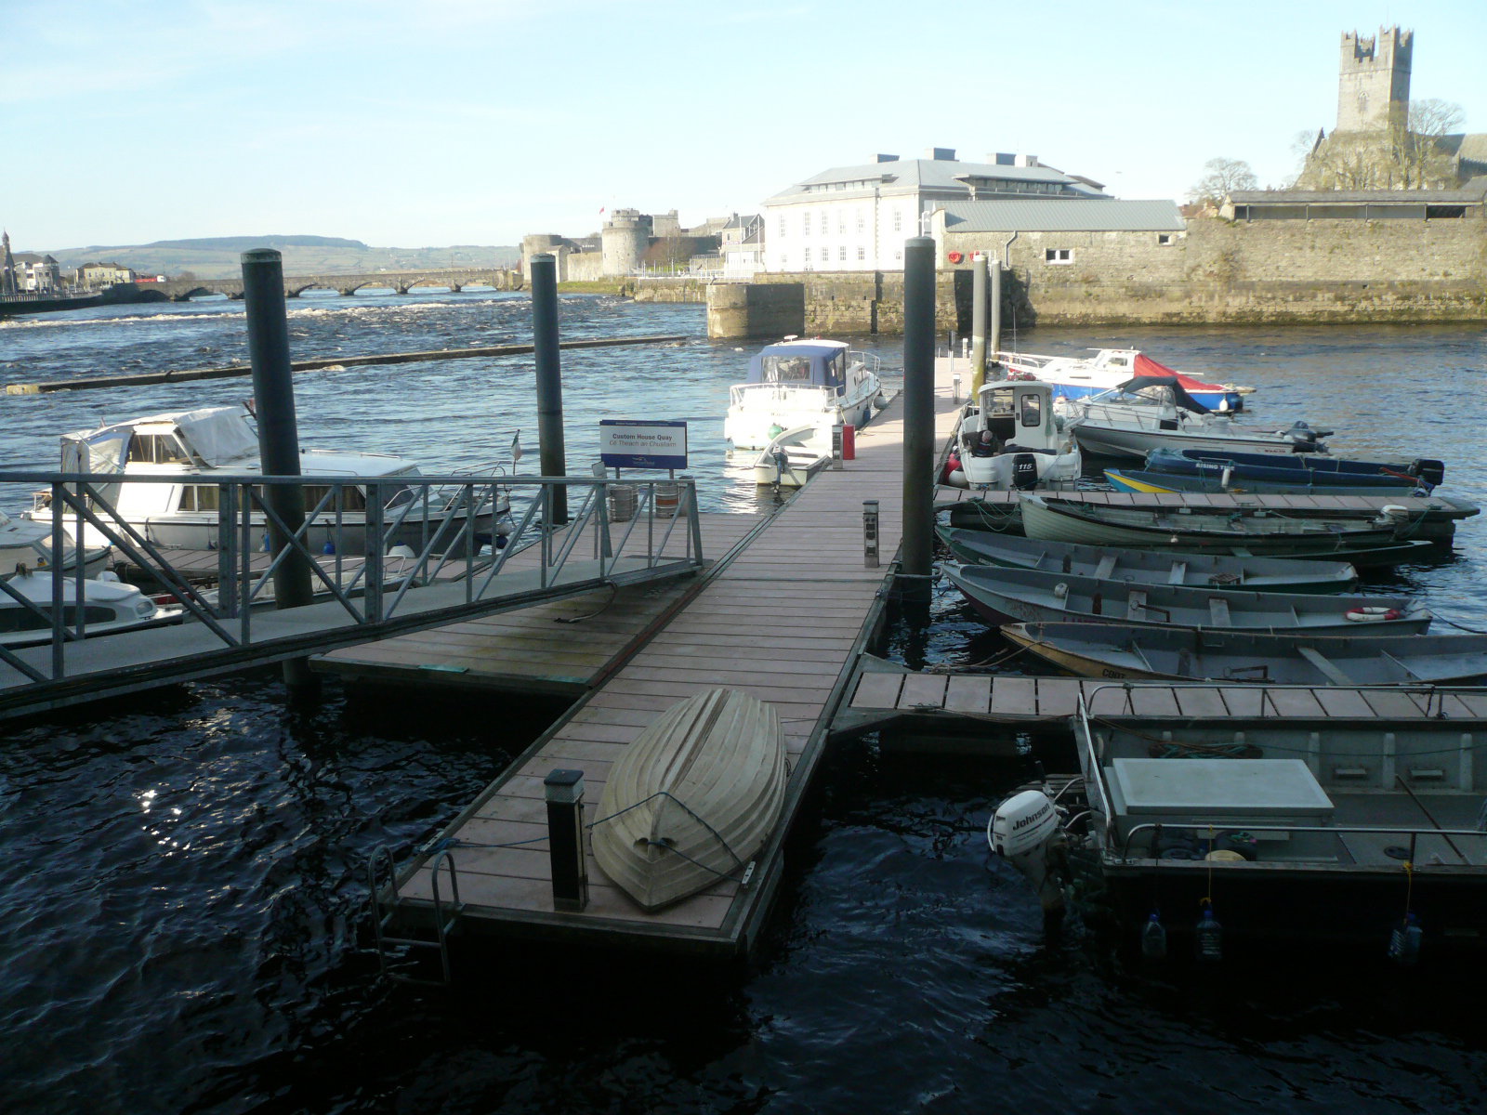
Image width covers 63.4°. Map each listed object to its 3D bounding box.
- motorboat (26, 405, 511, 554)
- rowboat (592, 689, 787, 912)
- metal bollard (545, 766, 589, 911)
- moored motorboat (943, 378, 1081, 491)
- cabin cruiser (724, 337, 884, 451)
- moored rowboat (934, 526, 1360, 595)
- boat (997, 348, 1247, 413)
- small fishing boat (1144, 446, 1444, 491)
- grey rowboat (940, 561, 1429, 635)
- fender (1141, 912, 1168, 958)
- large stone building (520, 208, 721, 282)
[{"bbox_3d":[-7.505,-1.078,19.782,7.900,2.850,2.700,1,13,12],"label":"motorboat"},{"bbox_3d":[-0.408,1.864,10.019,1.380,0.540,3.250,1,14,9],"label":"rowboat"},{"bbox_3d":[-1.260,2.002,8.515,0.230,1.000,0.230,2,14,13],"label":"metal bollard"},{"bbox_3d":[6.421,-2.903,27.833,2.450,2.600,6.100,2,14,13],"label":"moored motorboat"},{"bbox_3d":[2.073,-4.773,34.248,2.800,3.000,7.400,3,14,18],"label":"cabin cruiser"},{"bbox_3d":[5.316,0.199,16.307,5.400,0.850,1.500,2,14,15],"label":"moored rowboat"},{"bbox_3d":[12.540,-5.892,40.424,7.700,2.400,2.500,3,14,19],"label":"boat"},{"bbox_3d":[10.380,-1.519,22.925,5.200,1.100,1.550,2,14,16],"label":"small fishing boat"},{"bbox_3d":[5.192,0.627,14.486,5.500,0.850,1.680,2,14,14],"label":"grey rowboat"},{"bbox_3d":[2.602,2.403,7.620,0.160,0.320,0.160,1,13,13],"label":"fender"},{"bbox_3d":[-34.507,-89.315,340.337,48.000,17.500,80.000,-8,15,-25],"label":"large stone building"}]

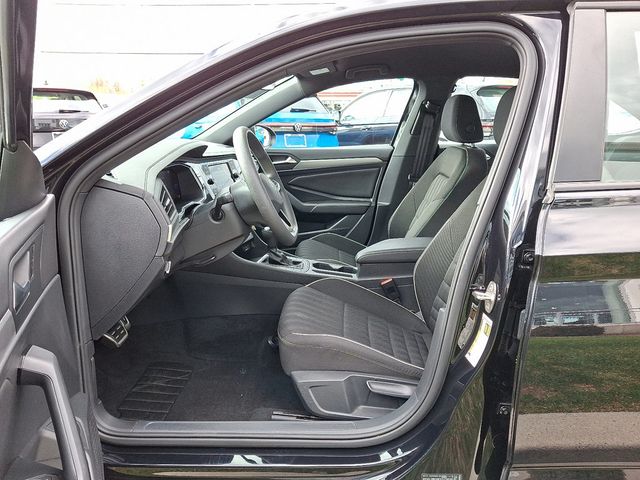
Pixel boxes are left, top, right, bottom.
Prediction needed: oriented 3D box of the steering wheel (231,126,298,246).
[{"bbox_3d":[-0.178,-0.141,1.344,0.110,0.365,0.370,-22,11,9],"label":"steering wheel"}]

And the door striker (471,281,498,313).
[{"bbox_3d":[0.335,0.116,0.933,0.050,0.065,0.040,-7,15,-25],"label":"door striker"}]

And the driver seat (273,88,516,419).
[{"bbox_3d":[0.280,-0.001,1.352,0.760,0.880,0.530,0,14,2],"label":"driver seat"}]

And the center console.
[{"bbox_3d":[0.070,0.153,1.759,0.860,0.320,0.230,0,14,2],"label":"center console"}]

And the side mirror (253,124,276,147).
[{"bbox_3d":[-0.300,-0.567,2.533,0.140,0.160,0.230,6,15,22],"label":"side mirror"}]

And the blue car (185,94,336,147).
[{"bbox_3d":[-1.391,-1.819,8.562,1.840,1.630,4.460,-7,15,-28],"label":"blue car"}]

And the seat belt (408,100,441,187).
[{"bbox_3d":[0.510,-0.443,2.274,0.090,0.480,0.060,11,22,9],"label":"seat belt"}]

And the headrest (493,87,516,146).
[{"bbox_3d":[0.572,-0.334,1.272,0.130,0.185,0.270,7,13,0],"label":"headrest"}]

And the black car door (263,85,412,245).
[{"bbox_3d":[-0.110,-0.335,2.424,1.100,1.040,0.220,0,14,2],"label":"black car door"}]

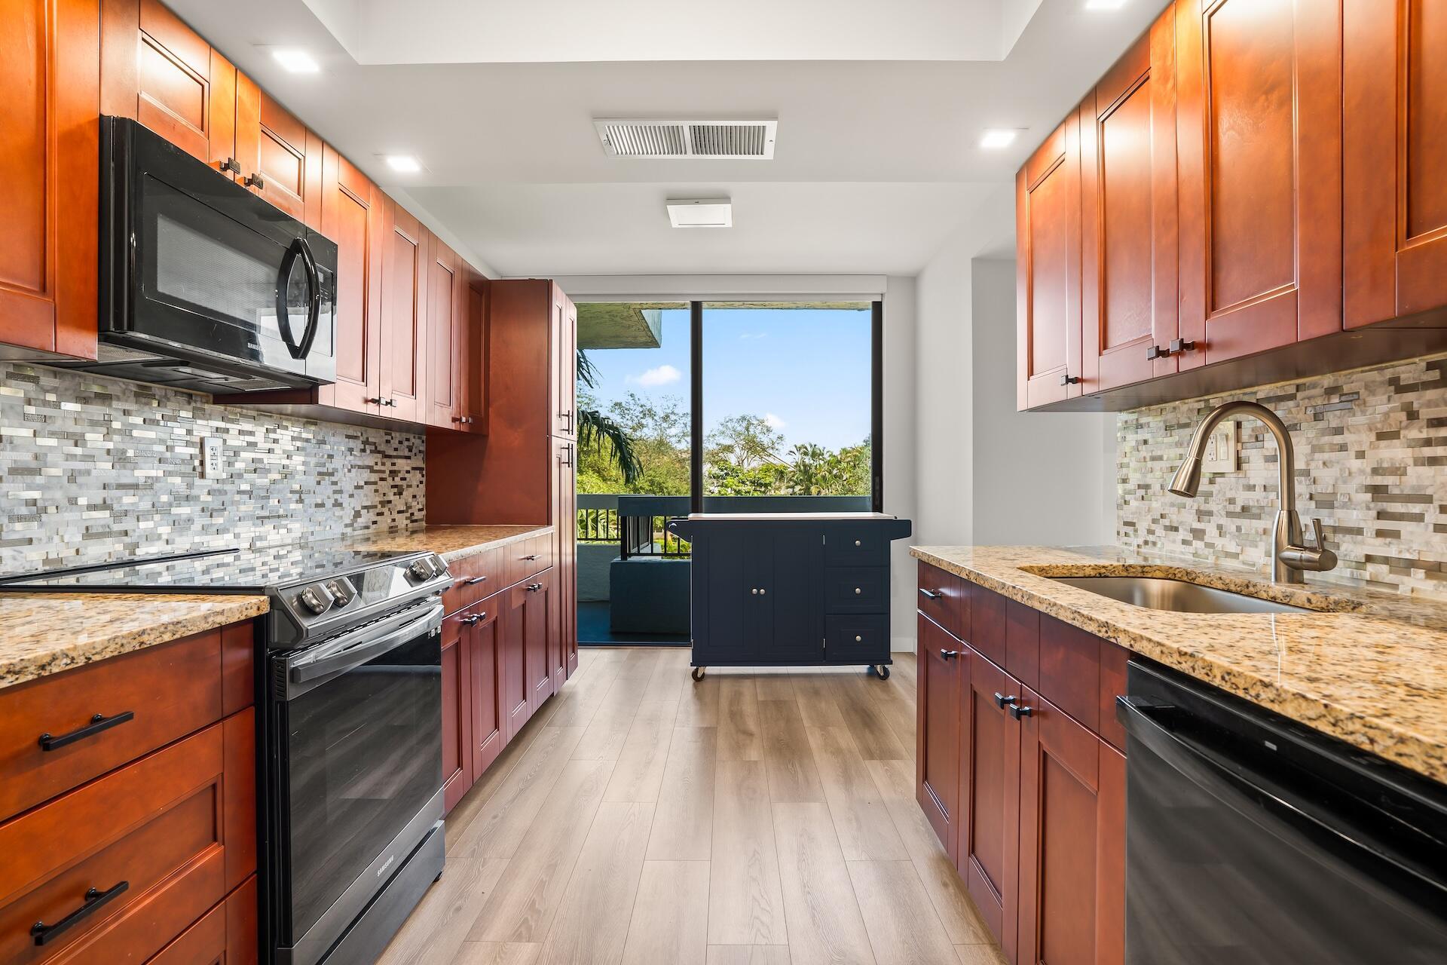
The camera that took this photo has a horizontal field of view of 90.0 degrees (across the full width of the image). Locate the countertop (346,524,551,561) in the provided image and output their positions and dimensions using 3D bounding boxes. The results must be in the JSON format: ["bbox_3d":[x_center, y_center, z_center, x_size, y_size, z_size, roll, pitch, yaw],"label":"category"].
[{"bbox_3d":[-1.150,0.234,2.844,0.635,0.036,1.465,0,0,1],"label":"countertop"}]

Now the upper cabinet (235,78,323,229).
[{"bbox_3d":[-1.319,-0.837,1.917,0.315,0.305,0.375,0,0,1],"label":"upper cabinet"}]

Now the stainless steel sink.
[{"bbox_3d":[0.955,0.352,1.527,0.460,0.210,0.700,0,0,1],"label":"stainless steel sink"}]

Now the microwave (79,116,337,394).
[{"bbox_3d":[-1.273,-0.475,1.726,0.410,0.418,0.760,0,0,1],"label":"microwave"}]

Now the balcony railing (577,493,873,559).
[{"bbox_3d":[0.031,0.367,5.781,2.450,0.520,0.200,0,0,1],"label":"balcony railing"}]

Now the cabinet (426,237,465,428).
[{"bbox_3d":[-1.308,-0.612,3.006,0.315,0.759,0.390,0,0,1],"label":"cabinet"}]

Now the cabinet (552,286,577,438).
[{"bbox_3d":[-1.151,-0.613,3.882,0.612,0.768,0.615,0,0,1],"label":"cabinet"}]

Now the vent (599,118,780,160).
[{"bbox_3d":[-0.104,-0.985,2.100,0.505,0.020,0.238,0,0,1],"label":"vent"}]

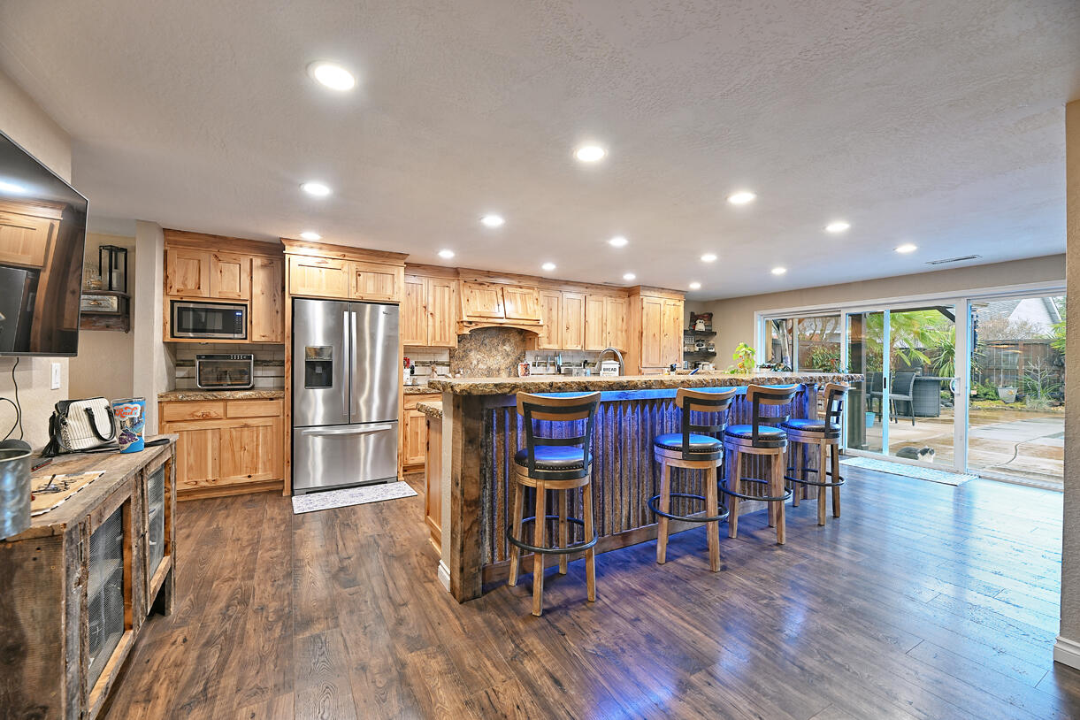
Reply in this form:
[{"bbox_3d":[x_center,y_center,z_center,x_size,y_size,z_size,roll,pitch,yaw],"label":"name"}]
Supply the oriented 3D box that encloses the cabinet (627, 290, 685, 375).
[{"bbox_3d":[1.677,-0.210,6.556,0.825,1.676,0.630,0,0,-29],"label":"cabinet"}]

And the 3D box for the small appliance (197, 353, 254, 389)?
[{"bbox_3d":[-2.994,0.128,4.045,0.427,0.345,0.400,0,0,-30],"label":"small appliance"}]

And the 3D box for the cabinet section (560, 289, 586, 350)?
[{"bbox_3d":[0.380,-0.536,5.987,0.405,0.800,0.353,0,0,-29],"label":"cabinet section"}]

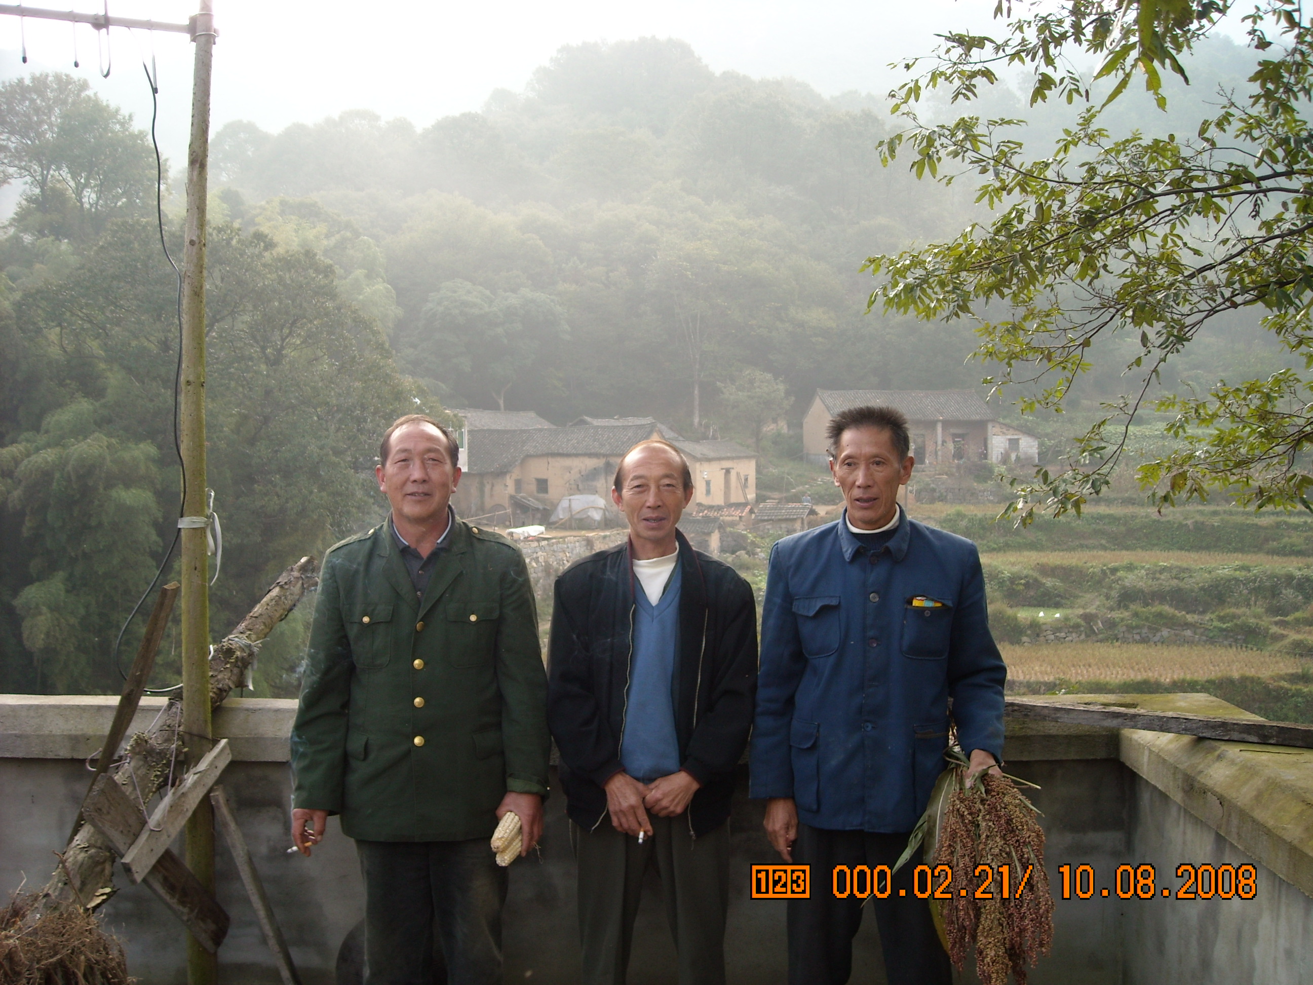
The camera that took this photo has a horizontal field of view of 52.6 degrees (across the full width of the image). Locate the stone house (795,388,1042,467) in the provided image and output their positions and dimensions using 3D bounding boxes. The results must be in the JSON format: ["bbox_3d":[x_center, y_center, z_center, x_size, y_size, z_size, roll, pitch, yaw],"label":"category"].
[{"bbox_3d":[19.000,-4.750,96.500,15.300,5.800,7.400,0,0,-10],"label":"stone house"}]

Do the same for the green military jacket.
[{"bbox_3d":[-0.543,0.427,3.050,0.580,0.745,0.290,0,0,-6],"label":"green military jacket"}]

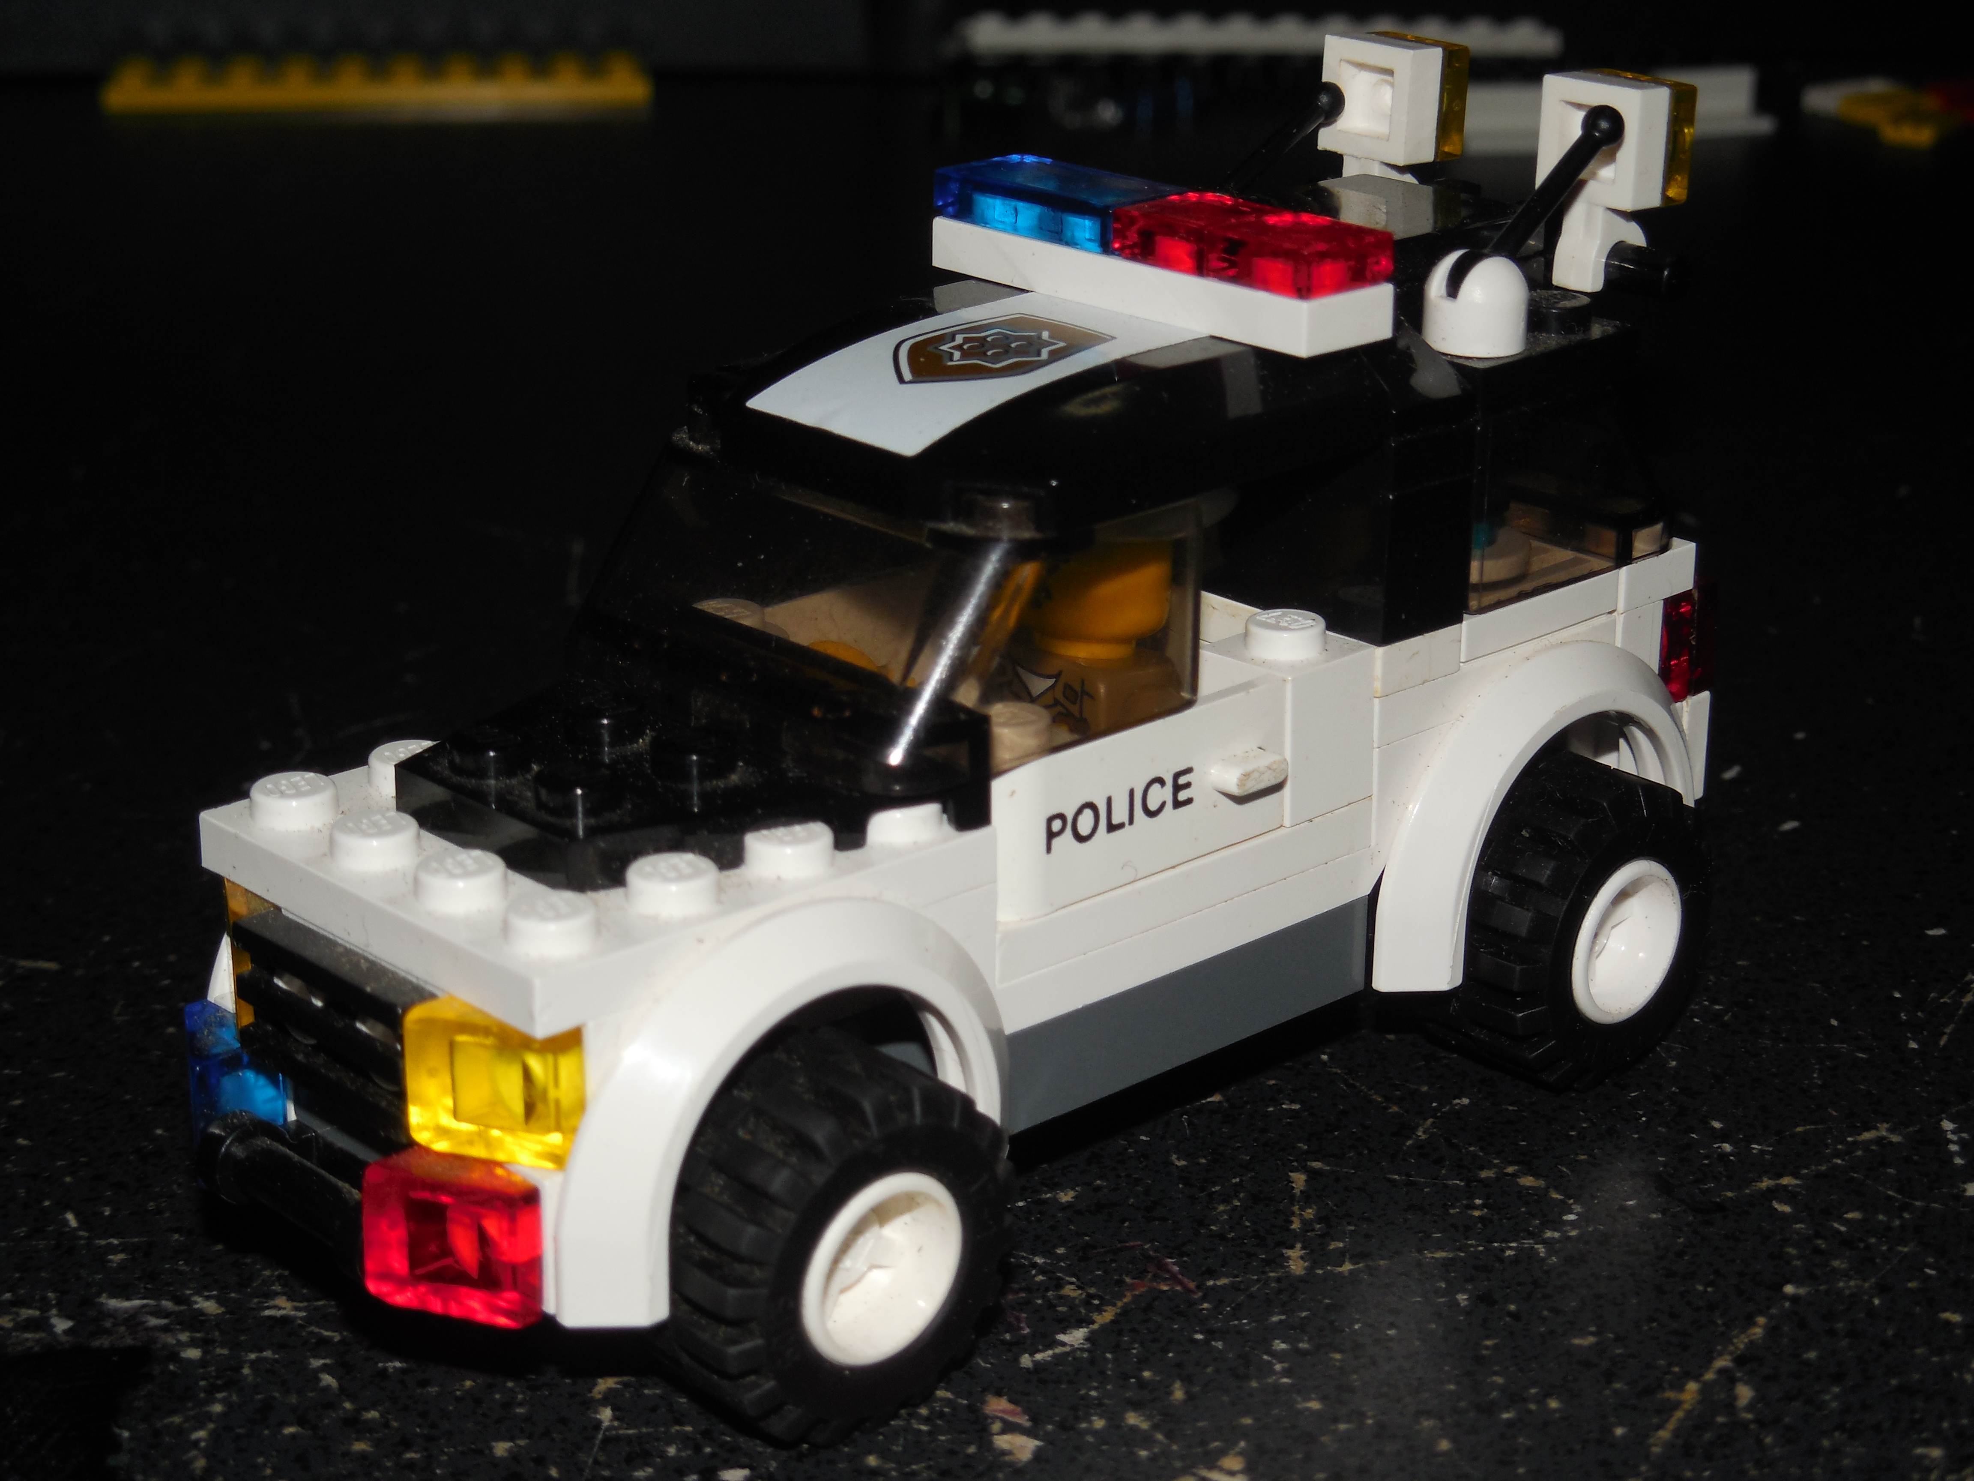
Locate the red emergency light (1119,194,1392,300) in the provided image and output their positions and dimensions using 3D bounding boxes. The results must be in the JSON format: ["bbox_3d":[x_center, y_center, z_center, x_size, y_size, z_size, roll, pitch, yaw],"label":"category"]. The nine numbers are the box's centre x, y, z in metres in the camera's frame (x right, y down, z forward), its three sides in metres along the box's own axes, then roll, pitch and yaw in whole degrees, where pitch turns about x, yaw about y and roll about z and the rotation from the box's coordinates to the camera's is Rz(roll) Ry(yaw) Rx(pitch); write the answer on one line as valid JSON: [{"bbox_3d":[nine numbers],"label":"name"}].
[{"bbox_3d":[0.016,-0.030,0.208,0.008,0.003,0.016,-17,26,-40],"label":"red emergency light"}]

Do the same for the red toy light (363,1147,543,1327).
[{"bbox_3d":[-0.028,0.026,0.180,0.006,0.008,0.008,-17,26,-40],"label":"red toy light"}]

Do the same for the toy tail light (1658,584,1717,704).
[{"bbox_3d":[0.045,-0.007,0.240,0.006,0.008,0.008,-17,26,-40],"label":"toy tail light"}]

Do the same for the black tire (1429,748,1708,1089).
[{"bbox_3d":[0.037,0.012,0.231,0.021,0.021,0.012,-17,26,-40],"label":"black tire"}]

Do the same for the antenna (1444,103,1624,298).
[{"bbox_3d":[0.035,-0.034,0.220,0.003,0.003,0.018,20,63,44],"label":"antenna"}]

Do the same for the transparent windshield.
[{"bbox_3d":[-0.007,-0.010,0.205,0.024,0.013,0.032,-17,26,-40],"label":"transparent windshield"}]

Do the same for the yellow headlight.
[{"bbox_3d":[-0.025,0.018,0.179,0.006,0.008,0.008,-17,26,-40],"label":"yellow headlight"}]

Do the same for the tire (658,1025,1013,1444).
[{"bbox_3d":[-0.010,0.026,0.190,0.021,0.021,0.012,-17,26,-40],"label":"tire"}]

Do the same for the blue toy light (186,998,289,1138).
[{"bbox_3d":[-0.044,0.020,0.196,0.006,0.008,0.008,-17,26,-40],"label":"blue toy light"}]

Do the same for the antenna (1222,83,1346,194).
[{"bbox_3d":[0.019,-0.039,0.237,0.003,0.003,0.018,20,58,44],"label":"antenna"}]

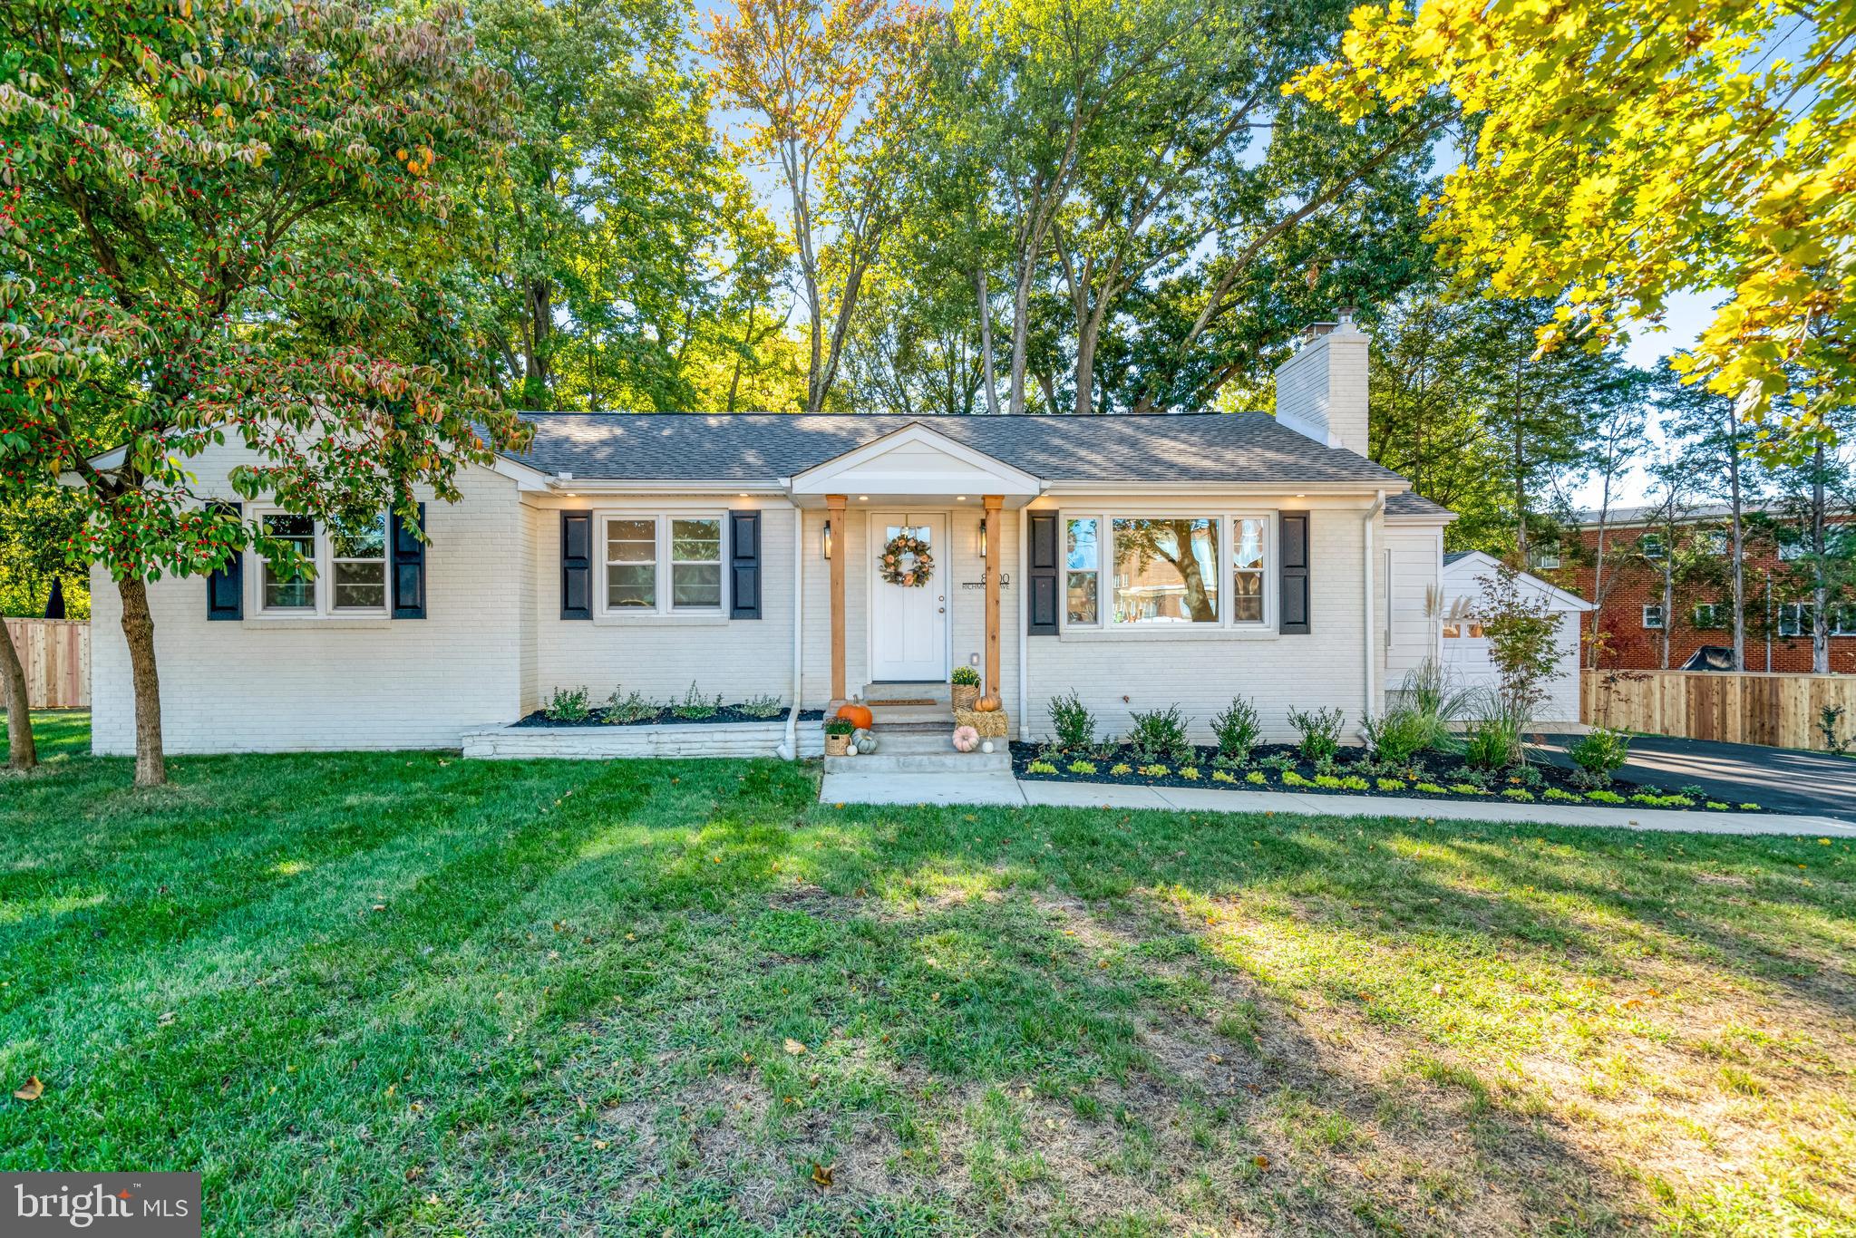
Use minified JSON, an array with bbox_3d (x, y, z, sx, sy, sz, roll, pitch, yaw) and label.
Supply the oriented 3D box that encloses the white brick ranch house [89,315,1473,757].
[{"bbox_3d":[-0.970,-1.200,14.450,16.800,5.450,9.500,0,0,-2],"label":"white brick ranch house"}]

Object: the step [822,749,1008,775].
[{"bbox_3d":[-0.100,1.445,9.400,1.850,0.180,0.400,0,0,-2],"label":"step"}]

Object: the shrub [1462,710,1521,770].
[{"bbox_3d":[6.050,1.320,10.000,0.640,0.650,0.620,0,0,-2],"label":"shrub"}]

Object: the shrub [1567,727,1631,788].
[{"bbox_3d":[6.880,1.390,9.550,0.650,0.630,0.630,0,0,-2],"label":"shrub"}]

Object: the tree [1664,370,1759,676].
[{"bbox_3d":[17.016,-2.100,20.000,2.700,8.600,2.700,0,0,-2],"label":"tree"}]

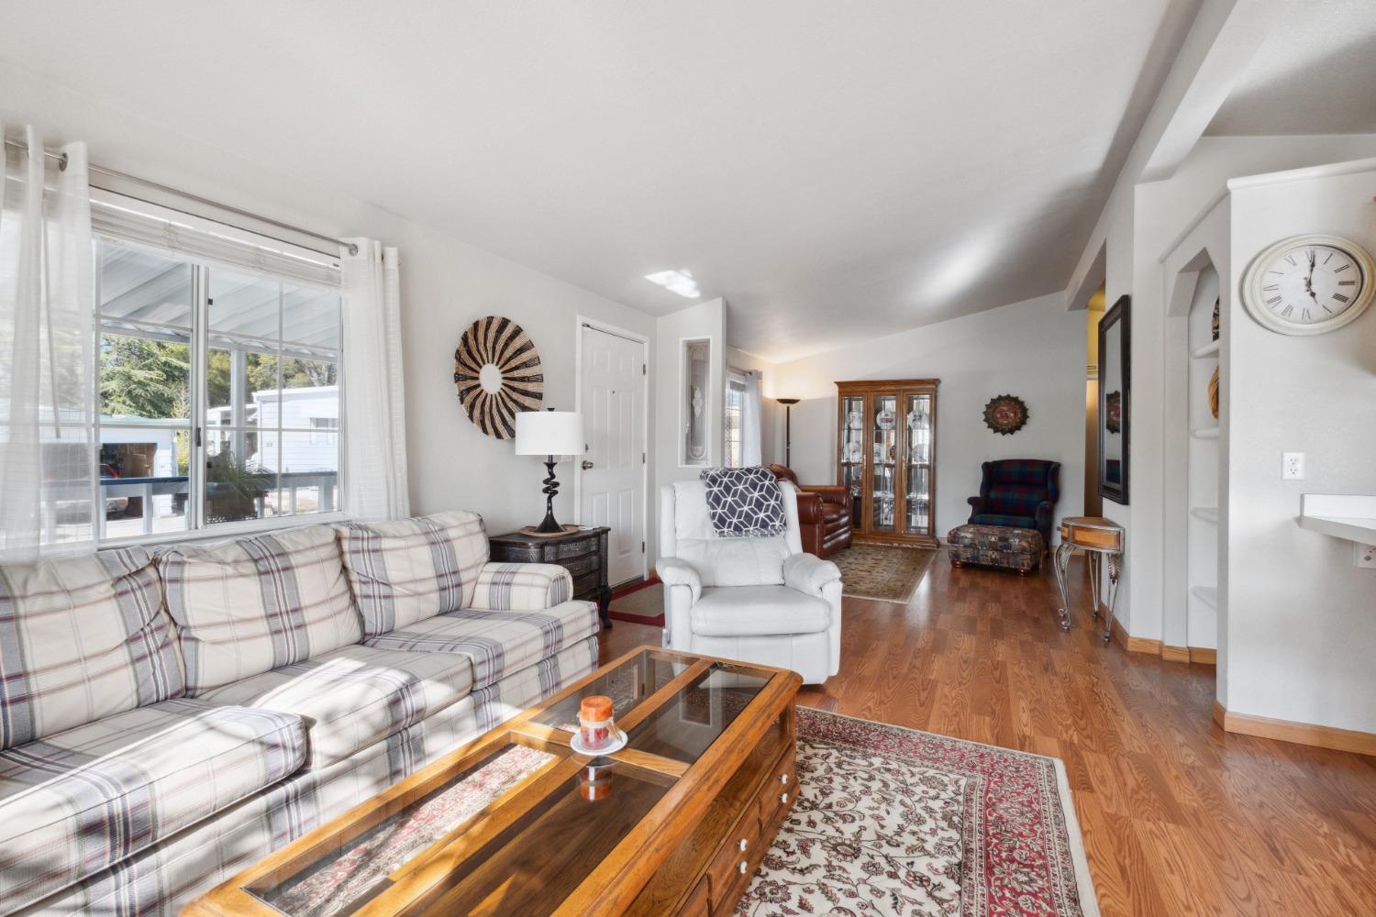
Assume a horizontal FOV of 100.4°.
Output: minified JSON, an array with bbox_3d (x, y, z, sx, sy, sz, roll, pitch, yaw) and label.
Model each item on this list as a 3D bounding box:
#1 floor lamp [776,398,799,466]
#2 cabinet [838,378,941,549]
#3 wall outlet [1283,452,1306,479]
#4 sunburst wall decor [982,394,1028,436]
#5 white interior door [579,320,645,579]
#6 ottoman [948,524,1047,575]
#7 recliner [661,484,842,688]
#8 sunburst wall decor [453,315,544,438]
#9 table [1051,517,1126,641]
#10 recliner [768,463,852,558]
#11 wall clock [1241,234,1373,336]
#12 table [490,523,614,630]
[{"bbox_3d":[1.315,0.127,7.480,0.300,1.800,0.300,0,1,10],"label":"floor lamp"},{"bbox_3d":[2.585,0.068,7.472,1.255,2.085,0.380,0,0,27],"label":"cabinet"},{"bbox_3d":[2.430,0.031,2.299,0.070,0.113,0.010,0,0,27],"label":"wall outlet"},{"bbox_3d":[3.869,-0.527,6.983,0.505,0.505,0.045,0,0,27],"label":"sunburst wall decor"},{"bbox_3d":[-0.607,0.020,4.750,0.050,2.060,0.905,0,0,27],"label":"white interior door"},{"bbox_3d":[3.138,0.917,5.868,0.730,0.410,0.540,1,1,41],"label":"ottoman"},{"bbox_3d":[0.290,0.639,3.300,0.910,0.980,0.930,0,1,-6],"label":"recliner"},{"bbox_3d":[-1.145,-0.484,3.460,0.090,0.730,0.730,1,1,27],"label":"sunburst wall decor"},{"bbox_3d":[2.660,0.767,3.810,0.310,0.700,0.600,1,1,29],"label":"table"},{"bbox_3d":[1.240,0.550,6.550,0.960,1.000,0.970,1,1,31],"label":"recliner"},{"bbox_3d":[2.439,-0.685,2.267,0.395,0.395,0.055,0,0,27],"label":"wall clock"},{"bbox_3d":[-0.835,0.793,3.570,0.410,0.660,0.650,1,1,27],"label":"table"}]

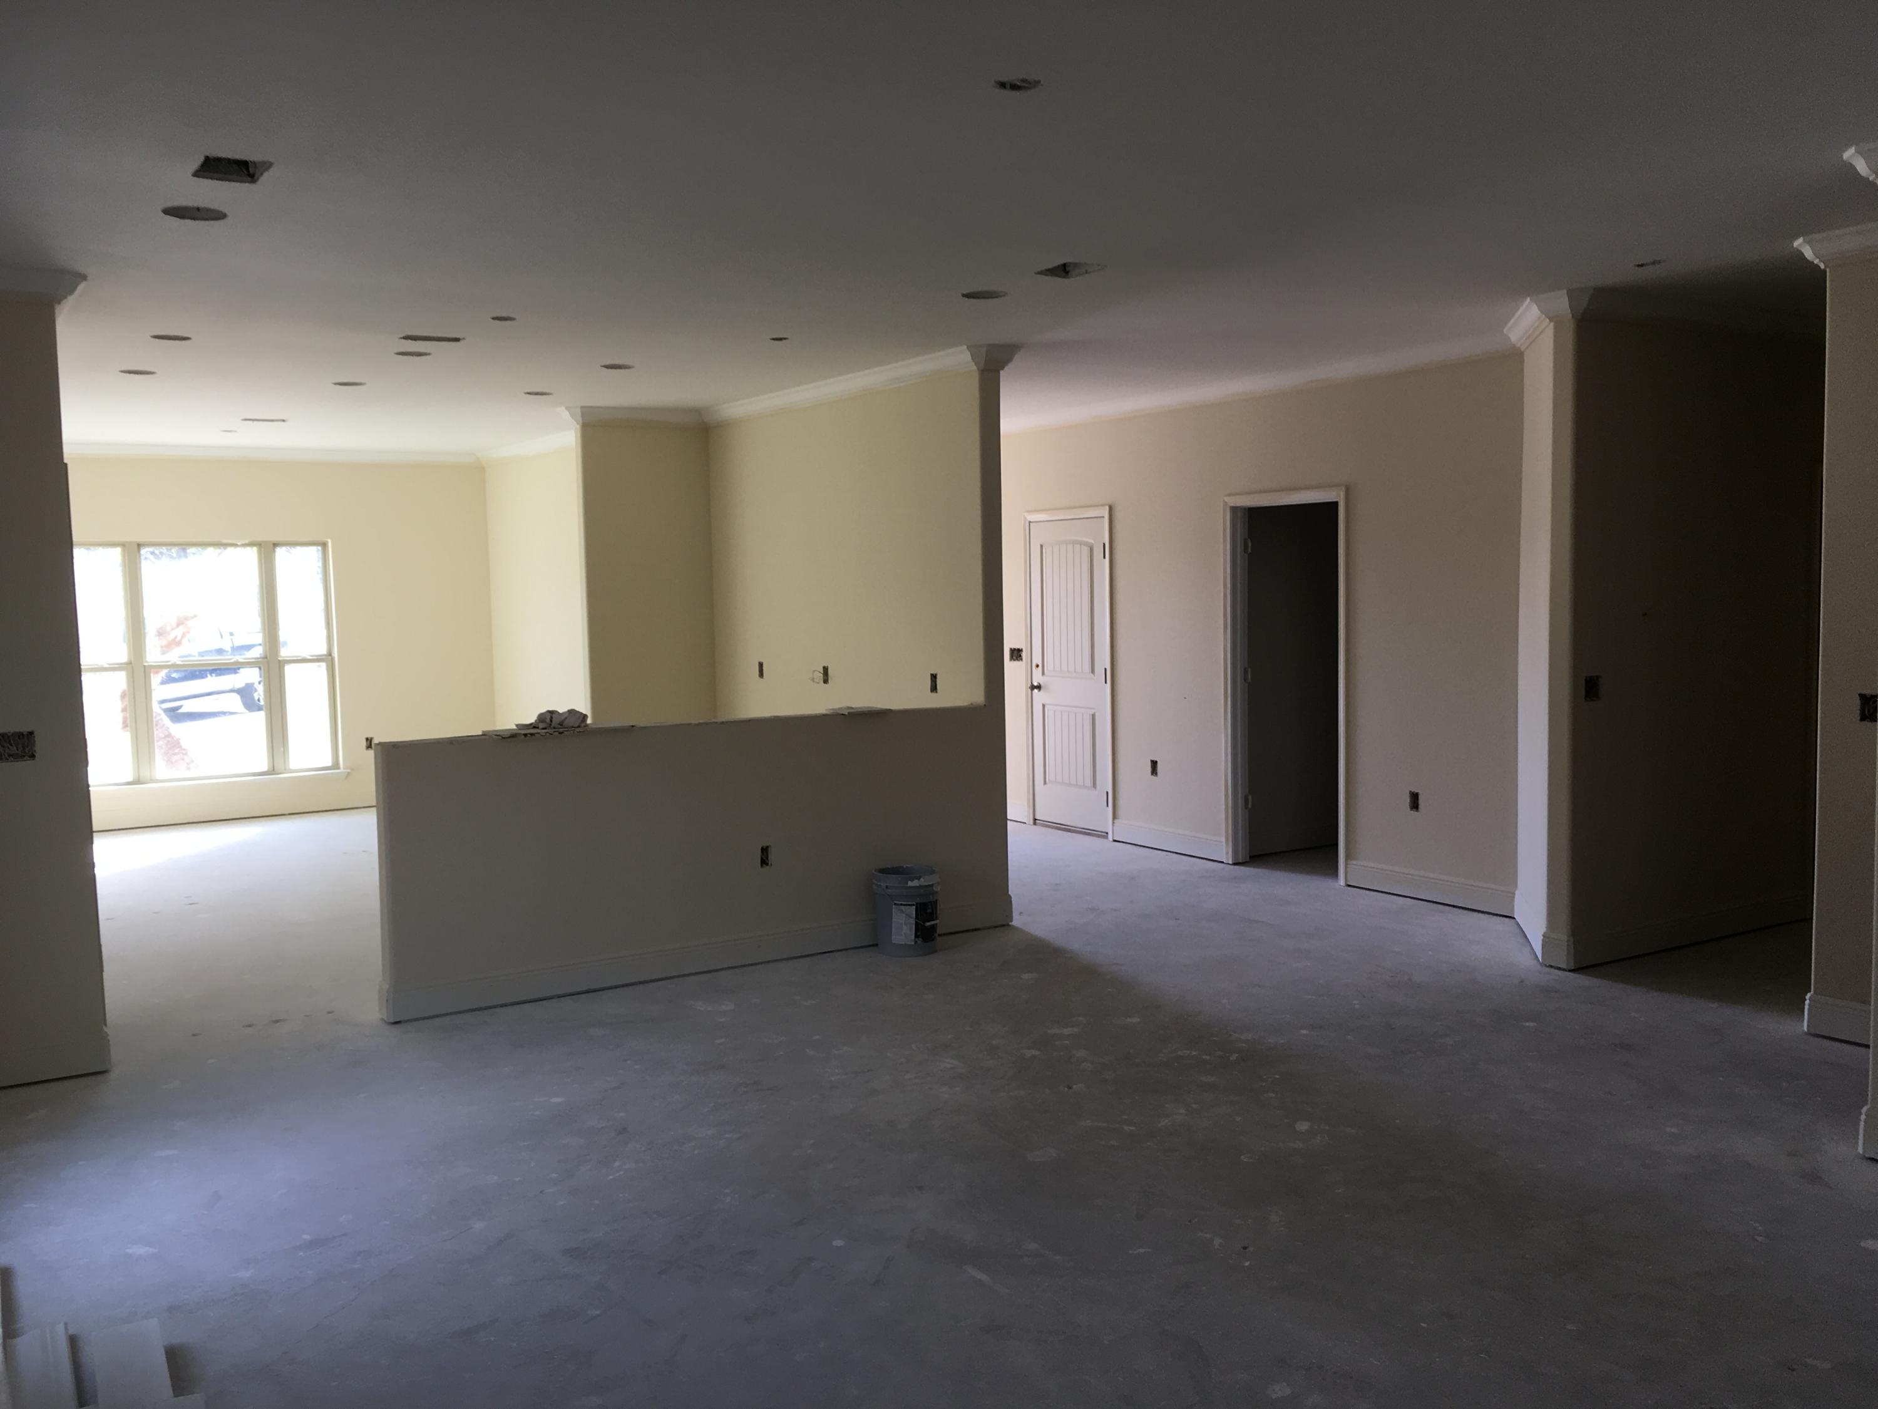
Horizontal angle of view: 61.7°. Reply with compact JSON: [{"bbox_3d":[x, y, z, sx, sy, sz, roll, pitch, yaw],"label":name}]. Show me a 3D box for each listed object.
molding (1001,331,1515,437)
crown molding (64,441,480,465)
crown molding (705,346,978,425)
[{"bbox_3d":[1.489,-1.772,9.081,0.090,0.100,4.371,-4,5,-32],"label":"molding"},{"bbox_3d":[-4.870,-1.850,11.665,3.033,0.100,0.090,-4,5,-32],"label":"crown molding"},{"bbox_3d":[-0.669,-1.693,8.604,0.090,0.100,3.164,-4,5,-32],"label":"crown molding"}]

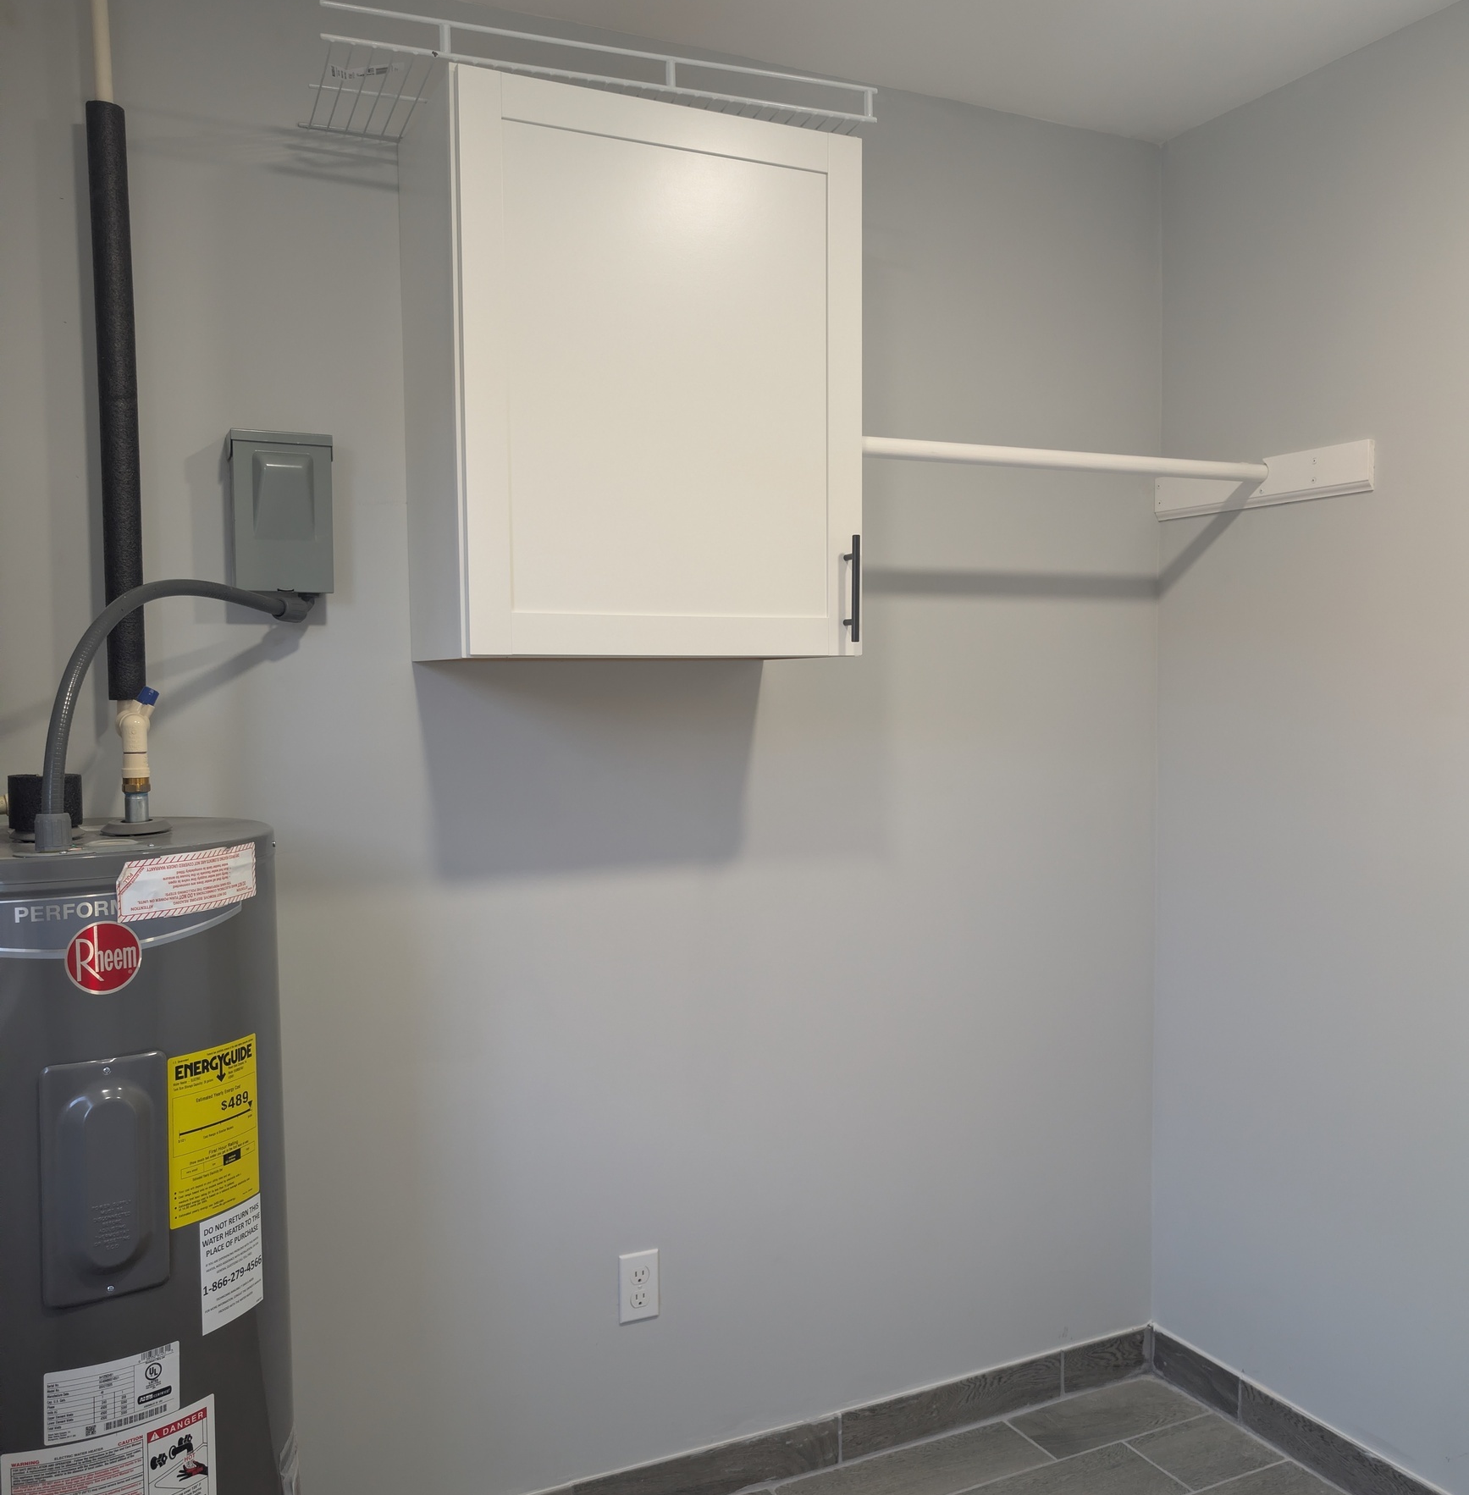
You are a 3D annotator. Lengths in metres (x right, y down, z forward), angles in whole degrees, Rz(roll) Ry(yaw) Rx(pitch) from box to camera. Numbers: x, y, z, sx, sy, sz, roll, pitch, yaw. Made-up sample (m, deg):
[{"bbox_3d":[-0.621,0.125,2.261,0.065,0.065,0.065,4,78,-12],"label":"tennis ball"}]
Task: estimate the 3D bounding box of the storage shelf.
[{"bbox_3d":[-0.206,-0.915,1.944,0.767,0.050,0.308,-2,3,-21],"label":"storage shelf"}]

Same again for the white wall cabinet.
[{"bbox_3d":[-0.147,-0.515,2.019,0.610,0.765,0.334,-2,4,-25],"label":"white wall cabinet"}]

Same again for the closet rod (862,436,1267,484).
[{"bbox_3d":[0.558,-0.479,2.260,0.860,0.031,0.031,-2,4,-25],"label":"closet rod"}]

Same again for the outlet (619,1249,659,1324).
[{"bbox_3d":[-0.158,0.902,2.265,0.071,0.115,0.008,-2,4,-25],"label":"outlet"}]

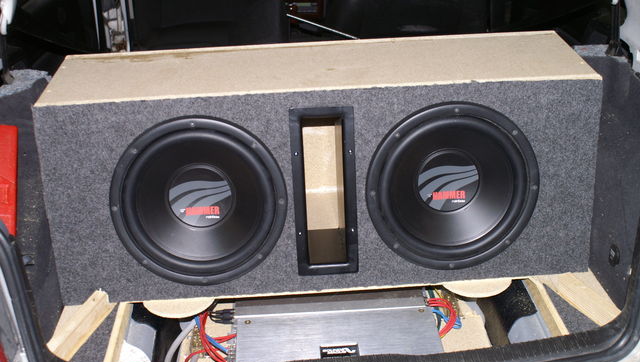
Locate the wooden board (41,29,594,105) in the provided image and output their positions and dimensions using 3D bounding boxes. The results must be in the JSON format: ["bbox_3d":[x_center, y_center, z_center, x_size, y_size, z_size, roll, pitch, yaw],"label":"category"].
[{"bbox_3d":[-0.003,-0.202,1.397,0.981,0.030,0.243,-3,30,-2],"label":"wooden board"}]

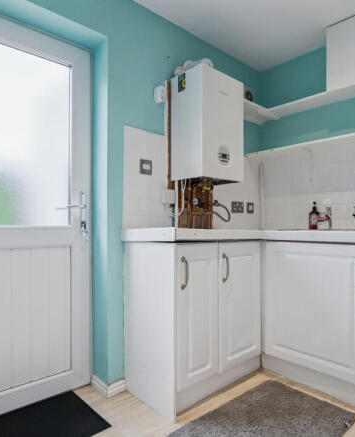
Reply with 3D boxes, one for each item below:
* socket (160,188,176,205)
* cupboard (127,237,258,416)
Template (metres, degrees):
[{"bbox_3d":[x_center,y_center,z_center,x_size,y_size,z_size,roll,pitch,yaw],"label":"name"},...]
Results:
[{"bbox_3d":[-0.060,-0.137,1.893,0.088,0.086,0.040,1,-1,-41],"label":"socket"},{"bbox_3d":[0.123,0.561,1.812,0.726,0.865,0.440,1,-1,-41],"label":"cupboard"}]

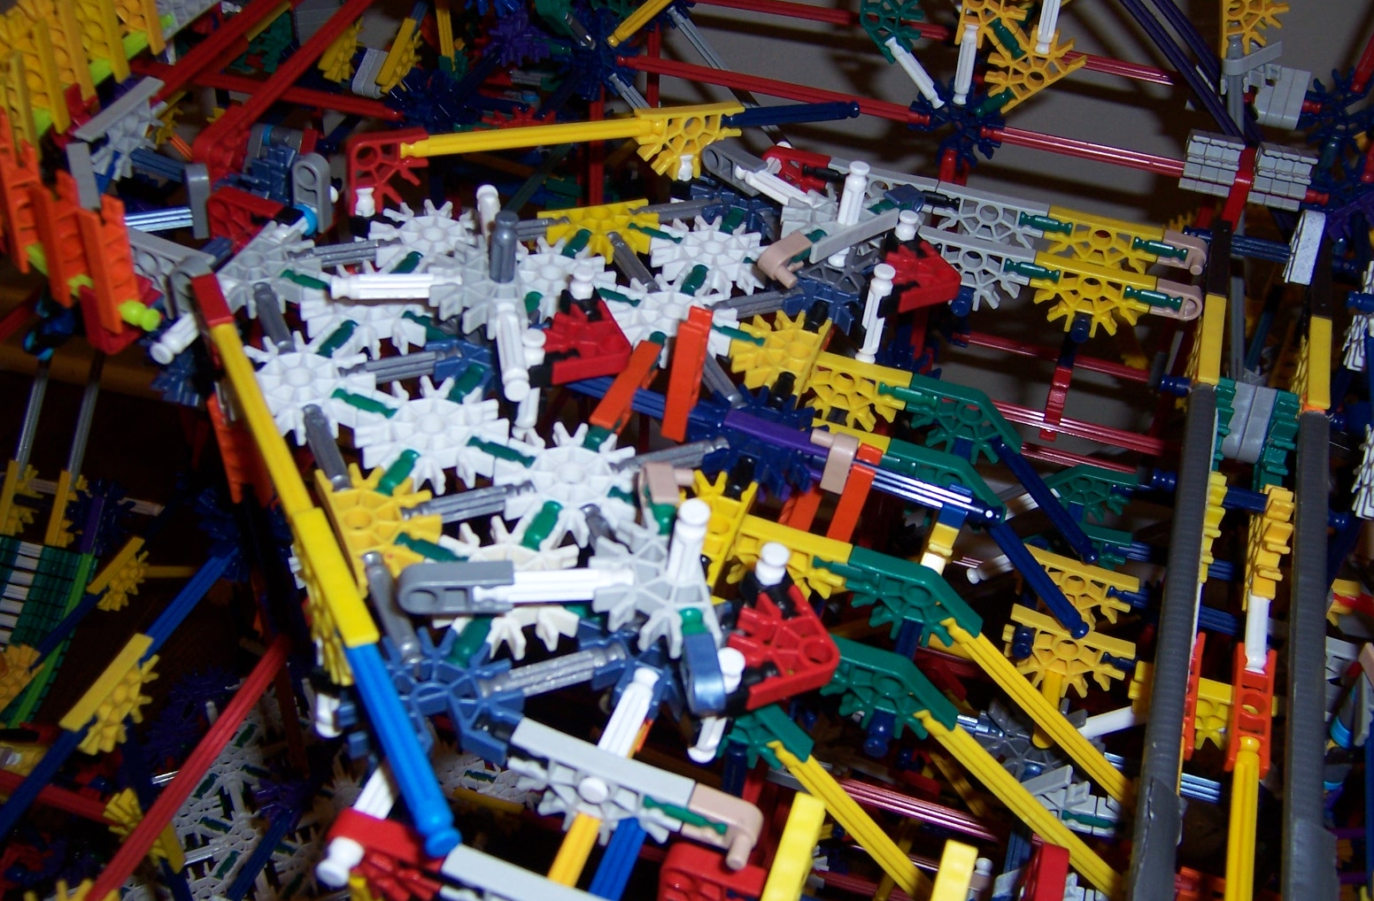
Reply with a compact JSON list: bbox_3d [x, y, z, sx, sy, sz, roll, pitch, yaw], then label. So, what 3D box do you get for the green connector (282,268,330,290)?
[{"bbox_3d":[-0.104,-0.046,0.364,0.017,0.006,0.006,19,43,9],"label":"green connector"}]

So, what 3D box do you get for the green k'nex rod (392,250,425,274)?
[{"bbox_3d":[-0.081,-0.051,0.379,0.006,0.006,0.017,19,42,9],"label":"green k'nex rod"}]

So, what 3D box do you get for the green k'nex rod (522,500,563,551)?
[{"bbox_3d":[-0.035,0.019,0.312,0.006,0.006,0.017,19,42,9],"label":"green k'nex rod"}]

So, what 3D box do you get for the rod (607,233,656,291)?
[{"bbox_3d":[-0.016,-0.056,0.397,0.006,0.006,0.034,-13,47,-25],"label":"rod"}]

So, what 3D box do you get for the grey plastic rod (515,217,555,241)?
[{"bbox_3d":[-0.052,-0.068,0.405,0.033,0.006,0.006,-13,47,-24],"label":"grey plastic rod"}]

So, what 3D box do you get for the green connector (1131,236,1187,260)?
[{"bbox_3d":[0.155,-0.067,0.430,0.017,0.006,0.006,12,34,11],"label":"green connector"}]

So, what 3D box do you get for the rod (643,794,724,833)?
[{"bbox_3d":[0.000,0.070,0.257,0.017,0.006,0.006,19,42,9],"label":"rod"}]

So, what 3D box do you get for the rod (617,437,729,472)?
[{"bbox_3d":[-0.004,0.001,0.336,0.033,0.006,0.006,-13,47,-25],"label":"rod"}]

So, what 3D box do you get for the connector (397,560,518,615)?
[{"bbox_3d":[-0.046,0.029,0.263,0.024,0.009,0.006,-3,44,-15],"label":"connector"}]

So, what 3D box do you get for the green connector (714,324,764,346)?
[{"bbox_3d":[0.013,-0.033,0.377,0.018,0.006,0.006,19,42,8],"label":"green connector"}]

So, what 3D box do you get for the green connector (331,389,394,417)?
[{"bbox_3d":[-0.080,-0.010,0.327,0.017,0.006,0.006,19,42,9],"label":"green connector"}]

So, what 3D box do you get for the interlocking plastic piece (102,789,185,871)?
[{"bbox_3d":[-0.172,0.118,0.415,0.023,0.036,0.006,19,42,9],"label":"interlocking plastic piece"}]

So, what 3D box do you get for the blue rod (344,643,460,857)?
[{"bbox_3d":[-0.053,0.048,0.232,0.006,0.006,0.055,-13,45,-25],"label":"blue rod"}]

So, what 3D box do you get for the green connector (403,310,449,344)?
[{"bbox_3d":[-0.070,-0.033,0.362,0.017,0.006,0.006,19,42,9],"label":"green connector"}]

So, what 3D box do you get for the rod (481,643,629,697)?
[{"bbox_3d":[-0.029,0.047,0.278,0.033,0.006,0.006,-13,47,-24],"label":"rod"}]

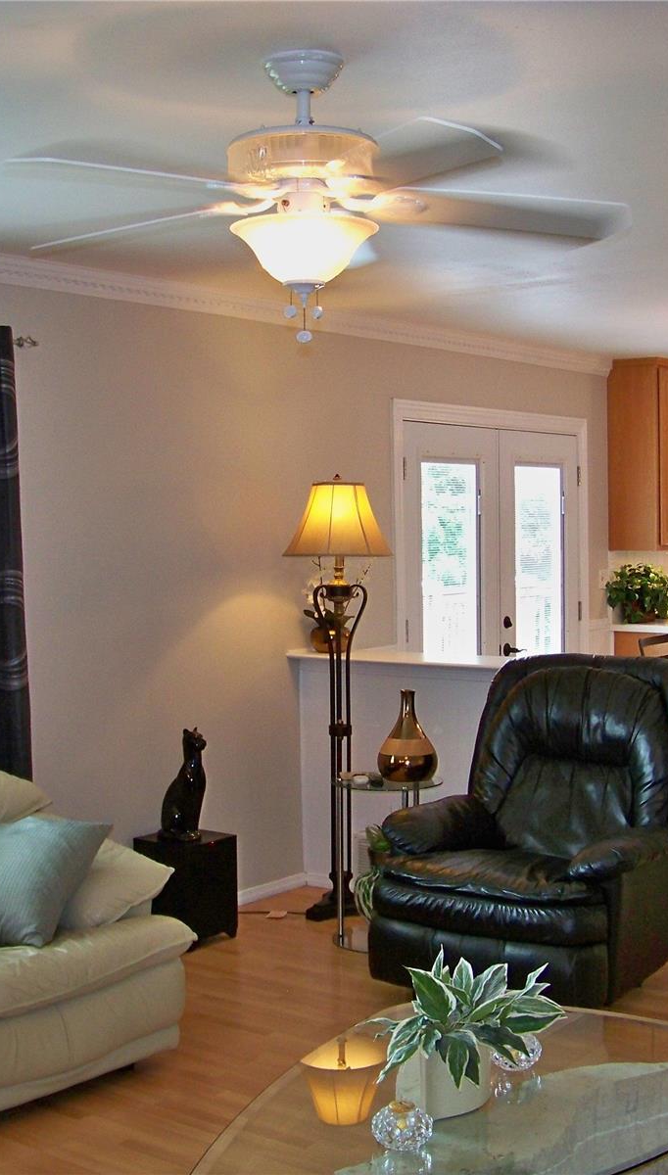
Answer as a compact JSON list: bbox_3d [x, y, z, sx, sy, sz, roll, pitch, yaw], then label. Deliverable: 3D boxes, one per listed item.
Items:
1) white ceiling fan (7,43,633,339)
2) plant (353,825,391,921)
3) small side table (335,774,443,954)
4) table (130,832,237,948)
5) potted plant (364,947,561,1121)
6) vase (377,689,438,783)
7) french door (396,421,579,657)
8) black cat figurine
[{"bbox_3d":[-0.055,-0.755,2.866,1.280,0.560,1.280,1,4,35],"label":"white ceiling fan"},{"bbox_3d":[0.201,1.008,5.270,0.250,0.340,0.250,1,3,38],"label":"plant"},{"bbox_3d":[0.201,1.001,5.454,0.400,0.610,0.400,-1,3,0],"label":"small side table"},{"bbox_3d":[-0.544,1.112,5.549,0.280,0.395,0.270,1,3,33],"label":"table"},{"bbox_3d":[0.261,0.880,2.994,0.385,0.310,0.360,-1,3,5],"label":"potted plant"},{"bbox_3d":[0.283,0.578,5.849,0.235,0.357,0.235,-1,3,3],"label":"vase"},{"bbox_3d":[0.820,0.202,7.417,0.090,1.970,1.597,1,3,38],"label":"french door"},{"bbox_3d":[-0.550,0.704,5.403,0.160,0.405,0.110,1,3,33],"label":"black cat figurine"}]

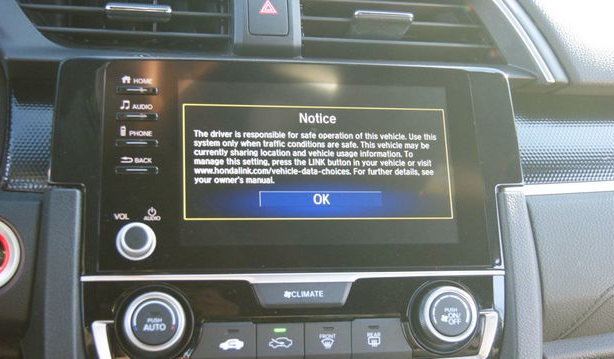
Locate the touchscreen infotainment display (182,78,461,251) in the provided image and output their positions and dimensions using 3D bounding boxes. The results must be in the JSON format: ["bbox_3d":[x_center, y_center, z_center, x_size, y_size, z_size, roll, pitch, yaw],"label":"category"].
[{"bbox_3d":[0.007,-0.009,0.424,0.154,0.092,0.010,0,-13,-11],"label":"touchscreen infotainment display"}]

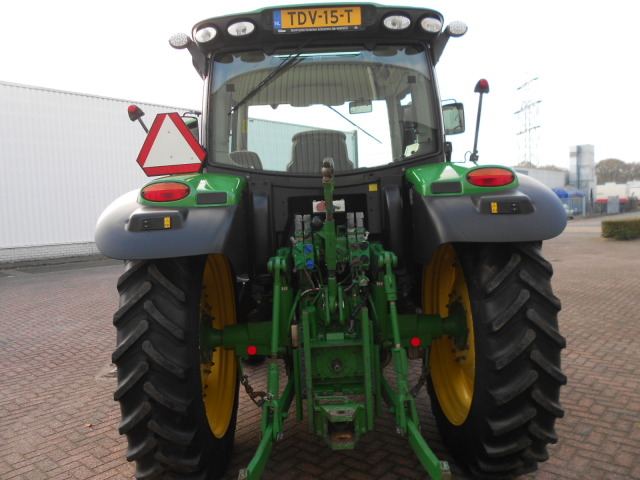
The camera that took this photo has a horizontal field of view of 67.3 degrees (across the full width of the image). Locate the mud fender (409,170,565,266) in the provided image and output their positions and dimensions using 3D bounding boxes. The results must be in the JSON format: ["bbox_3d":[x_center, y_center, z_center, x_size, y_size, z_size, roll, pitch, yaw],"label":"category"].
[{"bbox_3d":[0.867,-0.186,2.777,0.695,0.480,0.780,-2,4,-1],"label":"mud fender"}]

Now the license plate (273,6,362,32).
[{"bbox_3d":[-0.015,-1.306,2.845,0.525,0.123,0.020,-2,4,-1],"label":"license plate"}]

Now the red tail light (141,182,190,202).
[{"bbox_3d":[-0.844,-0.261,2.630,0.260,0.102,0.065,-2,4,-1],"label":"red tail light"}]

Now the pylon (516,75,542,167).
[{"bbox_3d":[69.399,-33.618,160.000,5.500,41.000,17.000,-3,4,-4],"label":"pylon"}]

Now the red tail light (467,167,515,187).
[{"bbox_3d":[0.944,-0.351,2.660,0.260,0.102,0.065,-2,4,-1],"label":"red tail light"}]

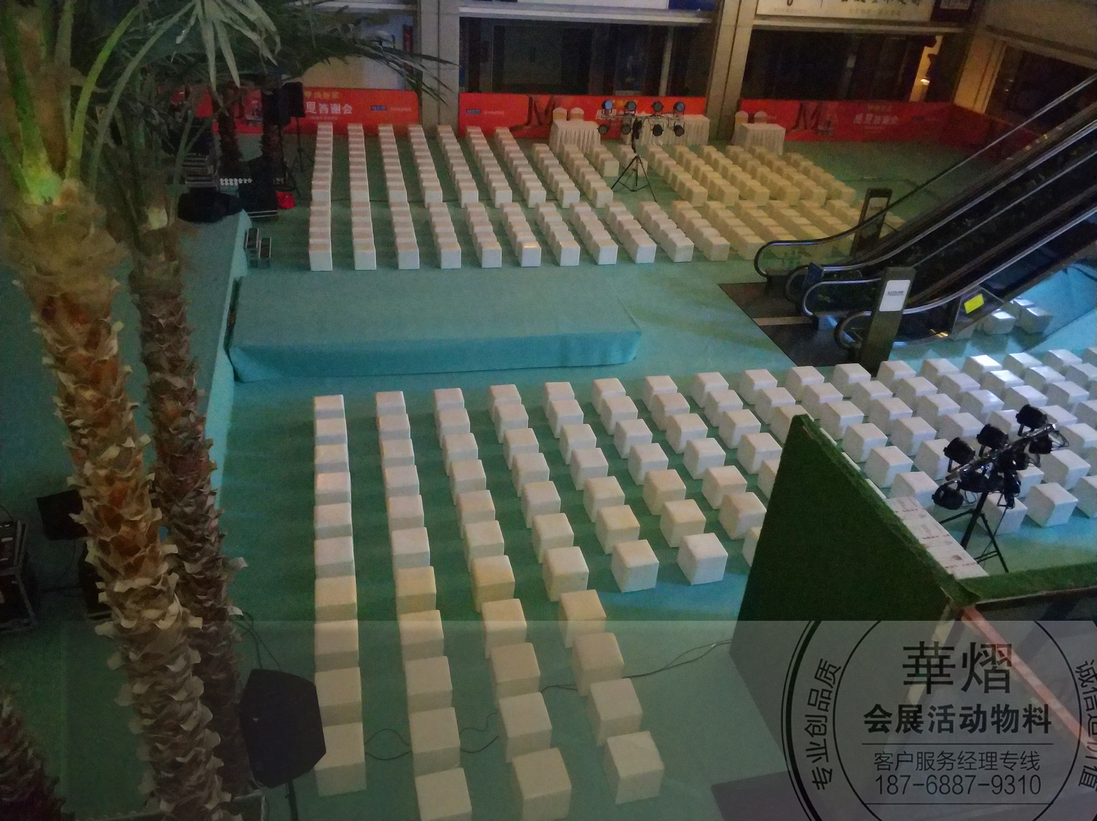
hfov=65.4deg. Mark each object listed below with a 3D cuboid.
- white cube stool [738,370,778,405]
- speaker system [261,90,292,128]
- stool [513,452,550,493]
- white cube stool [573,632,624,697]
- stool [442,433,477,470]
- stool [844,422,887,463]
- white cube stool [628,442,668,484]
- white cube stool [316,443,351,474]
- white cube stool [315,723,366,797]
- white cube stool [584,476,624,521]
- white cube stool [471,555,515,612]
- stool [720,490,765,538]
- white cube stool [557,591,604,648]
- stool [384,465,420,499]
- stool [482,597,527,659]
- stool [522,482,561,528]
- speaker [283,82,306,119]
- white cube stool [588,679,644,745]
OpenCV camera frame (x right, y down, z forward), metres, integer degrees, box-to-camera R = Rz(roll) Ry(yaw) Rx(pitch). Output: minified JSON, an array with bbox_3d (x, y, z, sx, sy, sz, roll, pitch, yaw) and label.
[{"bbox_3d":[3.393,-0.381,13.792,0.400,0.400,0.400,-4,33,-13],"label":"white cube stool"},{"bbox_3d":[-6.172,-6.894,19.498,0.430,0.730,0.450,21,36,23],"label":"speaker system"},{"bbox_3d":[-0.231,0.845,11.190,0.400,0.390,0.395,-4,33,-14],"label":"stool"},{"bbox_3d":[0.491,2.546,8.577,0.400,0.390,0.401,-3,33,-13],"label":"white cube stool"},{"bbox_3d":[-1.175,0.593,11.468,0.400,0.390,0.395,-5,33,-14],"label":"stool"},{"bbox_3d":[4.686,0.475,12.642,0.400,0.395,0.402,-5,34,-15],"label":"stool"},{"bbox_3d":[1.355,0.727,11.584,0.400,0.390,0.395,-4,33,-14],"label":"white cube stool"},{"bbox_3d":[-2.827,0.730,11.195,0.400,0.395,0.400,-4,33,-13],"label":"white cube stool"},{"bbox_3d":[-1.793,3.021,7.390,0.400,0.385,0.400,-4,33,-14],"label":"white cube stool"},{"bbox_3d":[0.715,1.146,11.021,0.400,0.400,0.400,-4,34,-14],"label":"white cube stool"},{"bbox_3d":[-0.619,1.940,9.588,0.400,0.400,0.400,-4,34,-14],"label":"white cube stool"},{"bbox_3d":[2.485,1.335,10.889,0.405,0.386,0.405,-5,33,-14],"label":"stool"},{"bbox_3d":[0.348,2.211,9.088,0.400,0.390,0.401,-4,33,-13],"label":"white cube stool"},{"bbox_3d":[-1.844,0.988,10.798,0.400,0.395,0.400,-4,33,-14],"label":"stool"},{"bbox_3d":[-0.472,2.265,8.892,0.400,0.390,0.401,-4,33,-13],"label":"stool"},{"bbox_3d":[-0.103,1.188,10.843,0.400,0.395,0.400,-4,33,-14],"label":"stool"},{"bbox_3d":[-6.125,-7.485,20.663,0.390,0.720,0.410,8,33,4],"label":"speaker"},{"bbox_3d":[0.622,2.859,8.099,0.400,0.390,0.401,-4,33,-13],"label":"white cube stool"}]

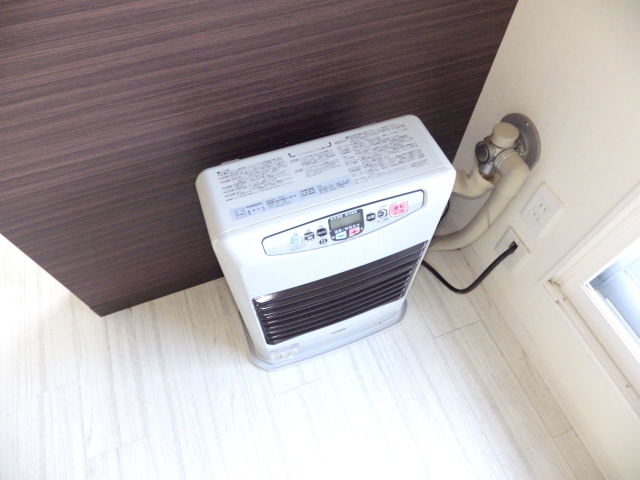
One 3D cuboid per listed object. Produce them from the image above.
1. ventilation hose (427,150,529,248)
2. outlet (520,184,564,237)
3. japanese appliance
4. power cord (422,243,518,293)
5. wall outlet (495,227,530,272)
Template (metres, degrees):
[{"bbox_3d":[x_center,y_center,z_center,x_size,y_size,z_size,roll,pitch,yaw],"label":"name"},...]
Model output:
[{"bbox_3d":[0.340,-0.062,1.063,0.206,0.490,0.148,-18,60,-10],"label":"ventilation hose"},{"bbox_3d":[0.489,-0.063,0.904,0.010,0.119,0.070,-18,60,-10],"label":"outlet"},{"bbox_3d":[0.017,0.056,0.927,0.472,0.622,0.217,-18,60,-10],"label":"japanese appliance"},{"bbox_3d":[0.385,0.038,1.150,0.158,0.252,0.177,-18,60,-10],"label":"power cord"},{"bbox_3d":[0.491,0.030,1.044,0.012,0.104,0.083,-18,60,-10],"label":"wall outlet"}]

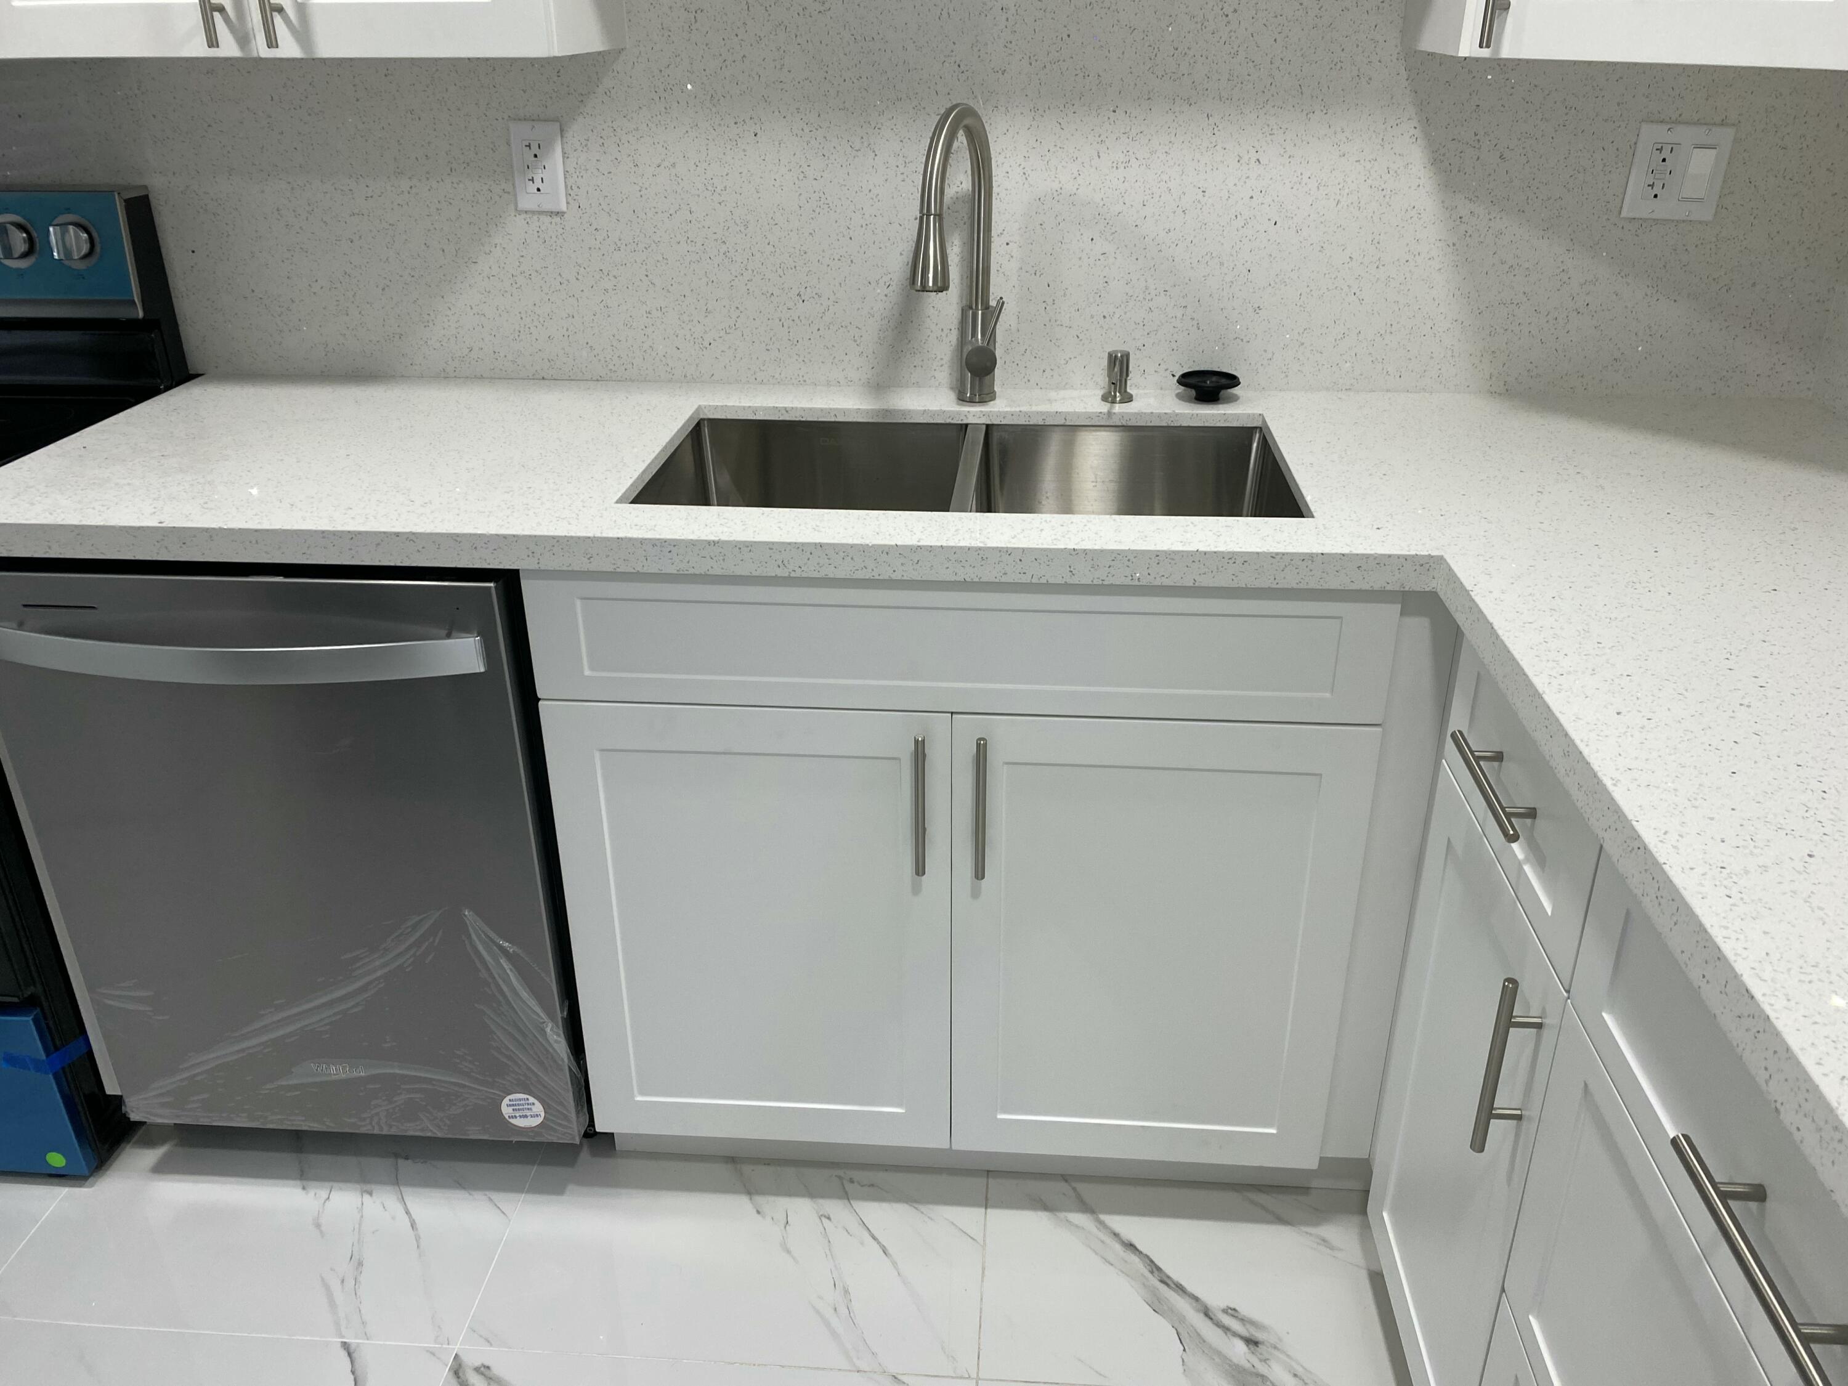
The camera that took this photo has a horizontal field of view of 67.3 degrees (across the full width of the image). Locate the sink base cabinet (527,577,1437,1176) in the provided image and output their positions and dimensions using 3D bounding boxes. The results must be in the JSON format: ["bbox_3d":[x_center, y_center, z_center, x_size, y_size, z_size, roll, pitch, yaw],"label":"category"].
[{"bbox_3d":[0.074,0.141,1.868,0.945,0.865,0.580,2,26,5],"label":"sink base cabinet"}]

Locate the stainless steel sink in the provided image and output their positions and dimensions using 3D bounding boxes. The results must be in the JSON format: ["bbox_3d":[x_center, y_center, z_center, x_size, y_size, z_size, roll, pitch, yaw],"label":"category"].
[{"bbox_3d":[0.055,-0.172,1.725,0.770,0.220,0.440,2,26,5],"label":"stainless steel sink"}]

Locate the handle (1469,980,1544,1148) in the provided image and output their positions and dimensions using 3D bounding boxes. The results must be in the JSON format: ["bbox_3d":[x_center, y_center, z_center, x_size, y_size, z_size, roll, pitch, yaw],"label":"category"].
[{"bbox_3d":[0.476,0.309,1.129,0.036,0.169,0.013,2,26,5],"label":"handle"}]

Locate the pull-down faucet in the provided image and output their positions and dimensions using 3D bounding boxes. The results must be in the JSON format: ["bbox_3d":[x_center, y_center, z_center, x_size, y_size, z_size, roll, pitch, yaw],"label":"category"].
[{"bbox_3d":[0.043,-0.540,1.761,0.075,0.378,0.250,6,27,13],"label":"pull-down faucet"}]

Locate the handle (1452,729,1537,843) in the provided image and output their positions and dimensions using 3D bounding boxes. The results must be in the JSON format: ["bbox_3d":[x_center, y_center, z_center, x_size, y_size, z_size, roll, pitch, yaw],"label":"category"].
[{"bbox_3d":[0.488,0.076,1.181,0.036,0.013,0.170,2,26,5],"label":"handle"}]

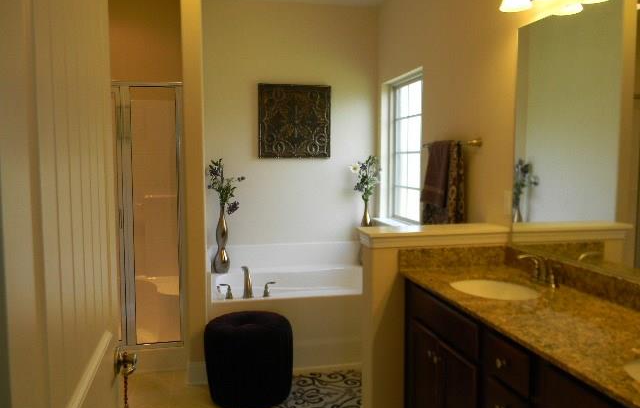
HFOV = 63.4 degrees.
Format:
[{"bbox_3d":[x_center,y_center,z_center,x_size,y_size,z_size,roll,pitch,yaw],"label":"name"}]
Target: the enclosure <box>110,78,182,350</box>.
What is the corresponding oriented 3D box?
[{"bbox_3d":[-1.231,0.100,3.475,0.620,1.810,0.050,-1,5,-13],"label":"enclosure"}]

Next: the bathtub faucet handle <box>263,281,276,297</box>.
[{"bbox_3d":[-0.345,0.571,3.530,0.095,0.110,0.055,-1,5,-12],"label":"bathtub faucet handle"}]

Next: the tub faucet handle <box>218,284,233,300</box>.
[{"bbox_3d":[-0.621,0.583,3.421,0.083,0.102,0.050,-1,5,-14],"label":"tub faucet handle"}]

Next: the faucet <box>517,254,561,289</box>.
[{"bbox_3d":[0.947,0.286,2.254,0.170,0.130,0.155,-1,5,-13],"label":"faucet"}]

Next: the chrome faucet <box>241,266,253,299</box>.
[{"bbox_3d":[-0.506,0.527,3.497,0.060,0.200,0.180,-1,5,-13],"label":"chrome faucet"}]

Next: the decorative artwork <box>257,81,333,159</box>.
[{"bbox_3d":[-0.212,-0.693,4.372,0.615,0.605,0.040,-1,5,-13],"label":"decorative artwork"}]

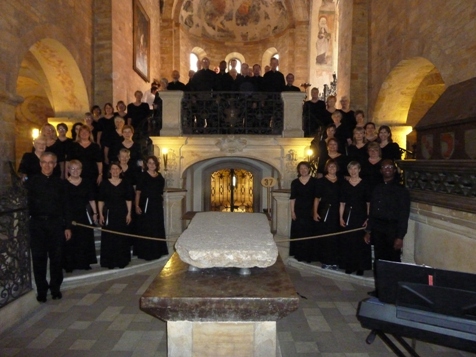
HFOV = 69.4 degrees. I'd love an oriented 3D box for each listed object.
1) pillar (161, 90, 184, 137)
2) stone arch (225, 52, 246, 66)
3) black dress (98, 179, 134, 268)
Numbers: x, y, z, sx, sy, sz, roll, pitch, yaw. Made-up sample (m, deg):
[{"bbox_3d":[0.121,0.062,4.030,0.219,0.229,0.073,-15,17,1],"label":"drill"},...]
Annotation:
[{"bbox_3d":[-1.411,-1.383,7.350,0.500,0.960,0.460,0,3,0],"label":"pillar"},{"bbox_3d":[-0.102,-4.825,14.000,0.840,0.620,0.420,0,3,0],"label":"stone arch"},{"bbox_3d":[-1.859,0.696,5.260,0.530,1.360,0.360,-1,3,-20],"label":"black dress"}]

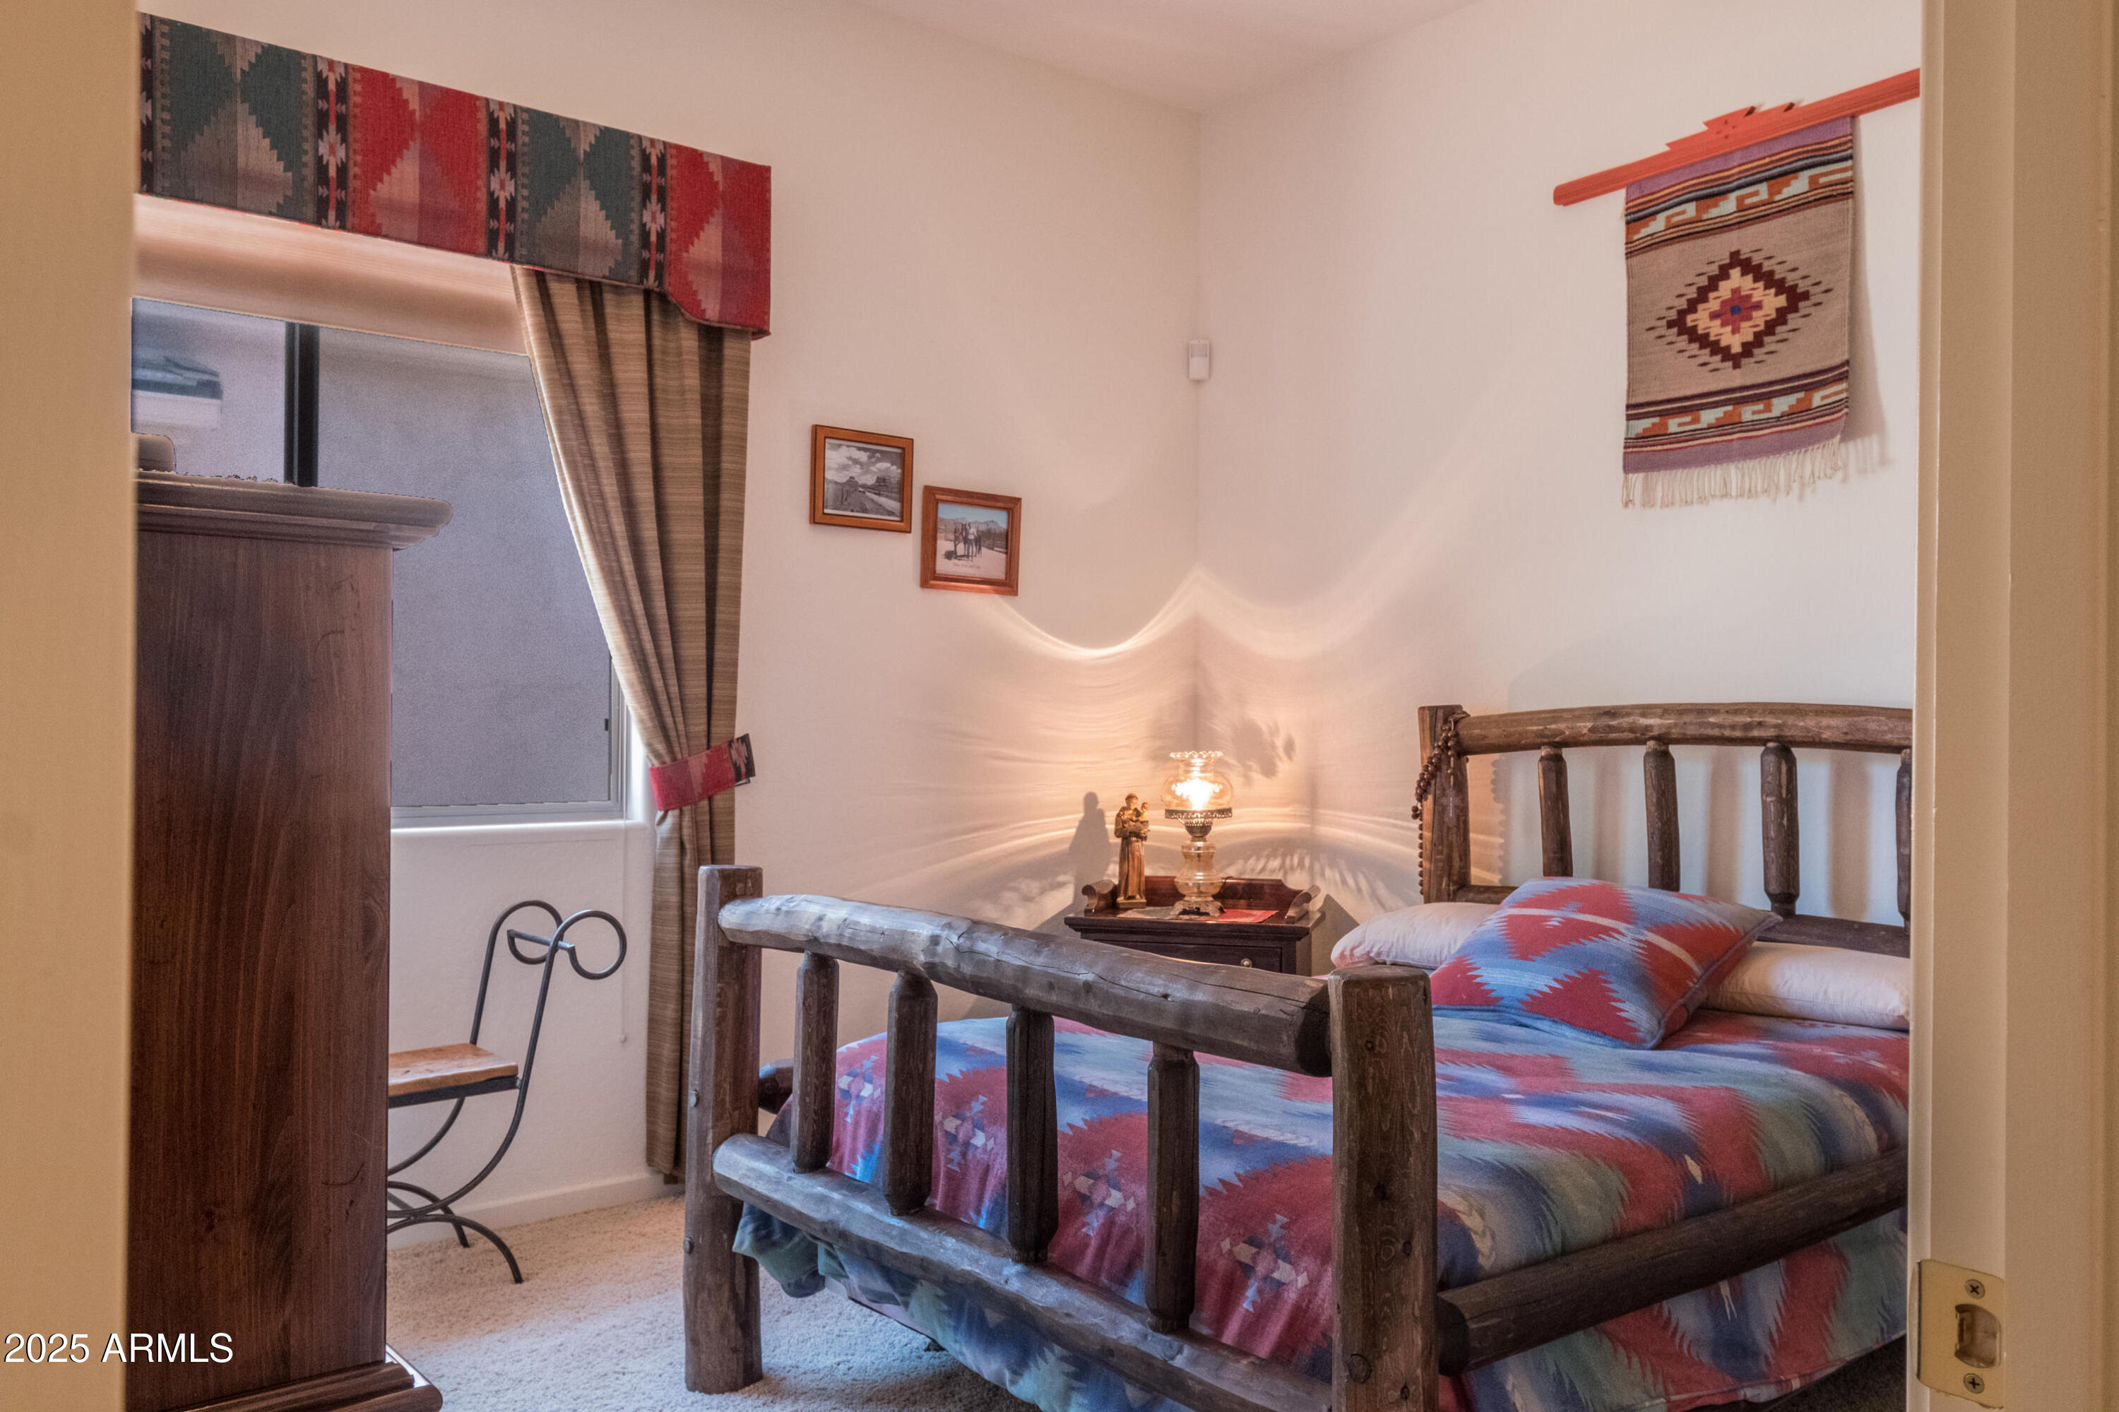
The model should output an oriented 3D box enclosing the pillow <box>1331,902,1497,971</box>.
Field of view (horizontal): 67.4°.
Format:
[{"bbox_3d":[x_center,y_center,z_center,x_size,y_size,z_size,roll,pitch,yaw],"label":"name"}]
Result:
[{"bbox_3d":[0.979,0.512,3.526,0.440,0.150,0.620,1,0,-38],"label":"pillow"}]

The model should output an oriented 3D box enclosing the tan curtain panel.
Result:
[{"bbox_3d":[-0.993,-0.047,3.712,0.582,2.294,0.110,1,0,-38],"label":"tan curtain panel"}]

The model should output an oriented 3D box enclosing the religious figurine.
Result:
[{"bbox_3d":[0.212,0.411,4.529,0.105,0.330,0.085,1,0,2],"label":"religious figurine"}]

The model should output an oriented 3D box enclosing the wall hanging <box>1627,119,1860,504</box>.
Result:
[{"bbox_3d":[1.499,-0.863,3.534,0.030,0.777,0.523,1,0,-38],"label":"wall hanging"}]

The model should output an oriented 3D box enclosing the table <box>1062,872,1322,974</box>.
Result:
[{"bbox_3d":[0.362,0.851,4.388,0.651,0.724,0.317,1,0,12],"label":"table"}]

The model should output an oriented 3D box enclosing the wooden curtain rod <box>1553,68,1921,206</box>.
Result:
[{"bbox_3d":[1.499,-1.279,3.544,0.040,0.078,0.902,1,-1,-38],"label":"wooden curtain rod"}]

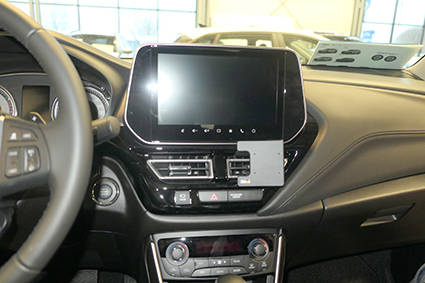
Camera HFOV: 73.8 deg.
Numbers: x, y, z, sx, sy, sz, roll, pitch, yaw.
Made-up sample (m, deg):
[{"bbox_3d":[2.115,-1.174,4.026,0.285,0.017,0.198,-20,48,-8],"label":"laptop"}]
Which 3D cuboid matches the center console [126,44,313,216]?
[{"bbox_3d":[-0.001,-0.021,0.512,0.300,0.275,0.100,0,3,-6],"label":"center console"}]

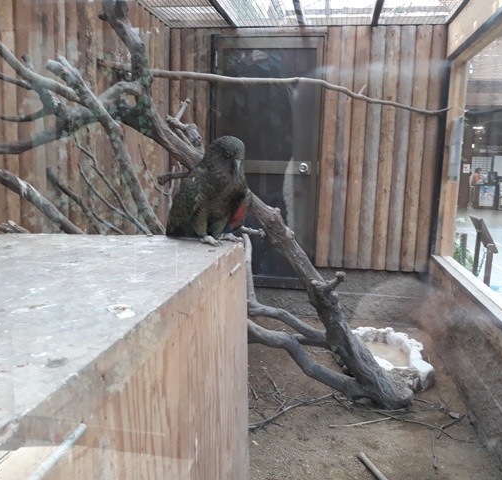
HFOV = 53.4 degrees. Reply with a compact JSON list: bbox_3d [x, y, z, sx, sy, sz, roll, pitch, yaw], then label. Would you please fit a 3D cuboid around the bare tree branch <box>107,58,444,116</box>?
[{"bbox_3d":[0.180,-0.843,2.784,2.005,0.211,0.160,0,8,-7],"label":"bare tree branch"}]

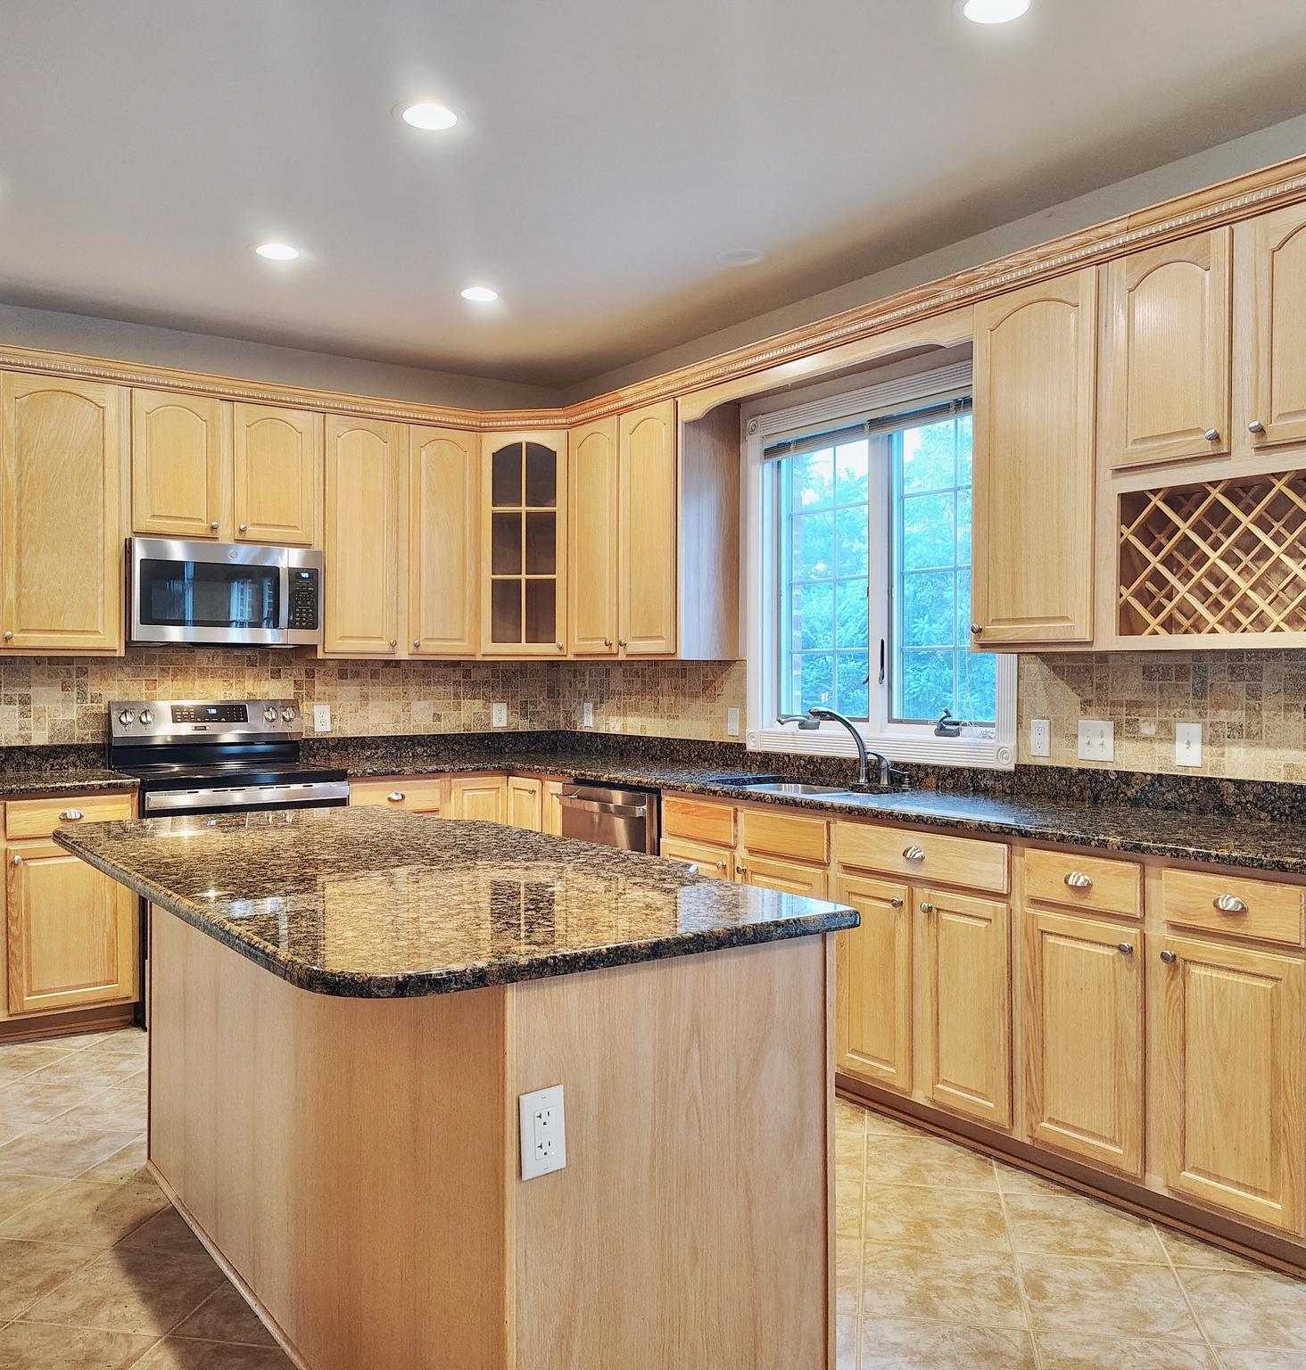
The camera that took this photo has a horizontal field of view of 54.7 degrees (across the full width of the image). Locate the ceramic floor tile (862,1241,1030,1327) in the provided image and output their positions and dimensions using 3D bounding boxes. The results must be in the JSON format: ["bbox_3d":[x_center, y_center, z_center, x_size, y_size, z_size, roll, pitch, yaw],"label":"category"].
[{"bbox_3d":[0.614,1.273,2.683,0.328,0.010,0.328,0,0,10],"label":"ceramic floor tile"}]

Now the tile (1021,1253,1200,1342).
[{"bbox_3d":[0.941,1.274,2.624,0.328,0.010,0.328,0,0,10],"label":"tile"}]

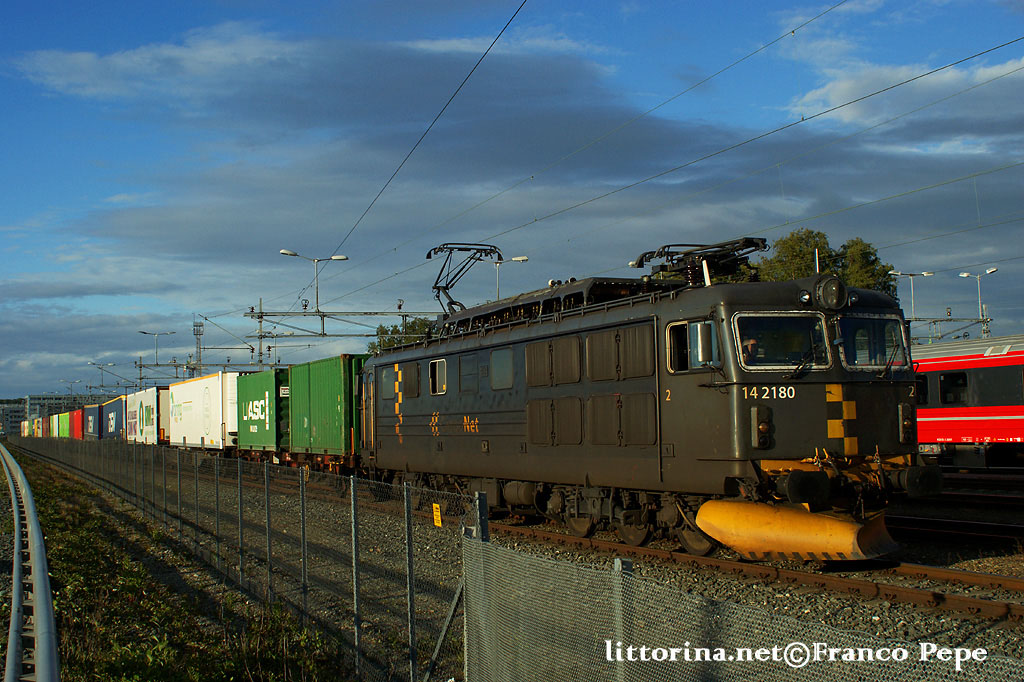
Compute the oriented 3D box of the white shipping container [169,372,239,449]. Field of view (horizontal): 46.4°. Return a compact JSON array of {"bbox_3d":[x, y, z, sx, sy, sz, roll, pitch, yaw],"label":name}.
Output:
[{"bbox_3d":[-12.960,3.180,53.300,2.550,2.950,13.500,0,-4,-24],"label":"white shipping container"}]

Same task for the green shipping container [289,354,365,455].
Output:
[{"bbox_3d":[-4.460,1.868,34.150,2.438,2.591,6.058,0,-4,-24],"label":"green shipping container"}]

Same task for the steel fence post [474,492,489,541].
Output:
[{"bbox_3d":[-0.225,2.270,10.050,0.080,2.000,0.080,0,-4,-24],"label":"steel fence post"}]

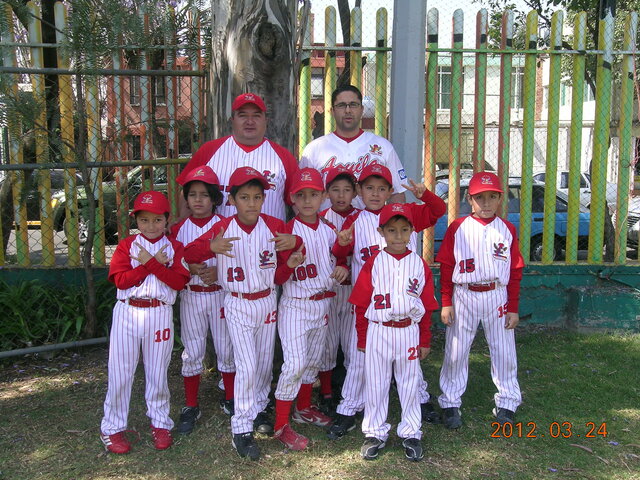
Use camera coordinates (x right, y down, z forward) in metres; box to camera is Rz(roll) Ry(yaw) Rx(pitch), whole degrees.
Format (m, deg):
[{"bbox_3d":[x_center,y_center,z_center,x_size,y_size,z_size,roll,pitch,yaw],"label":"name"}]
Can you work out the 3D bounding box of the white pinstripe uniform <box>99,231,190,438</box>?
[{"bbox_3d":[-0.814,0.449,3.366,0.400,0.957,0.270,-2,7,-14],"label":"white pinstripe uniform"}]

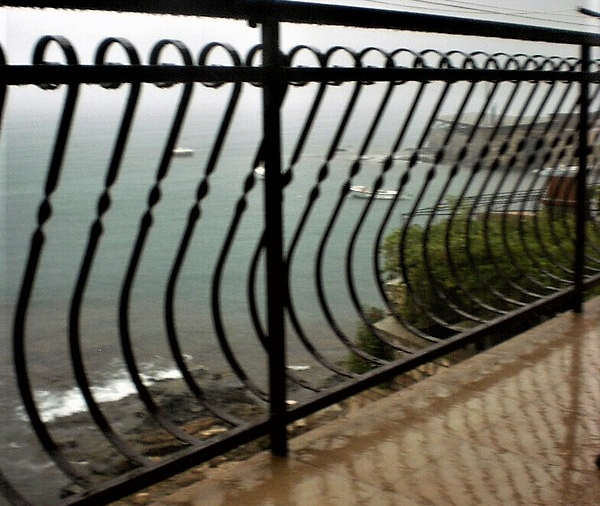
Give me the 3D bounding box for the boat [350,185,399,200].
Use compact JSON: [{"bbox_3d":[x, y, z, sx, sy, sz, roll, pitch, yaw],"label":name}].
[{"bbox_3d":[8.850,-7.050,103.380,6.000,1.250,2.050,2,10,18],"label":"boat"}]

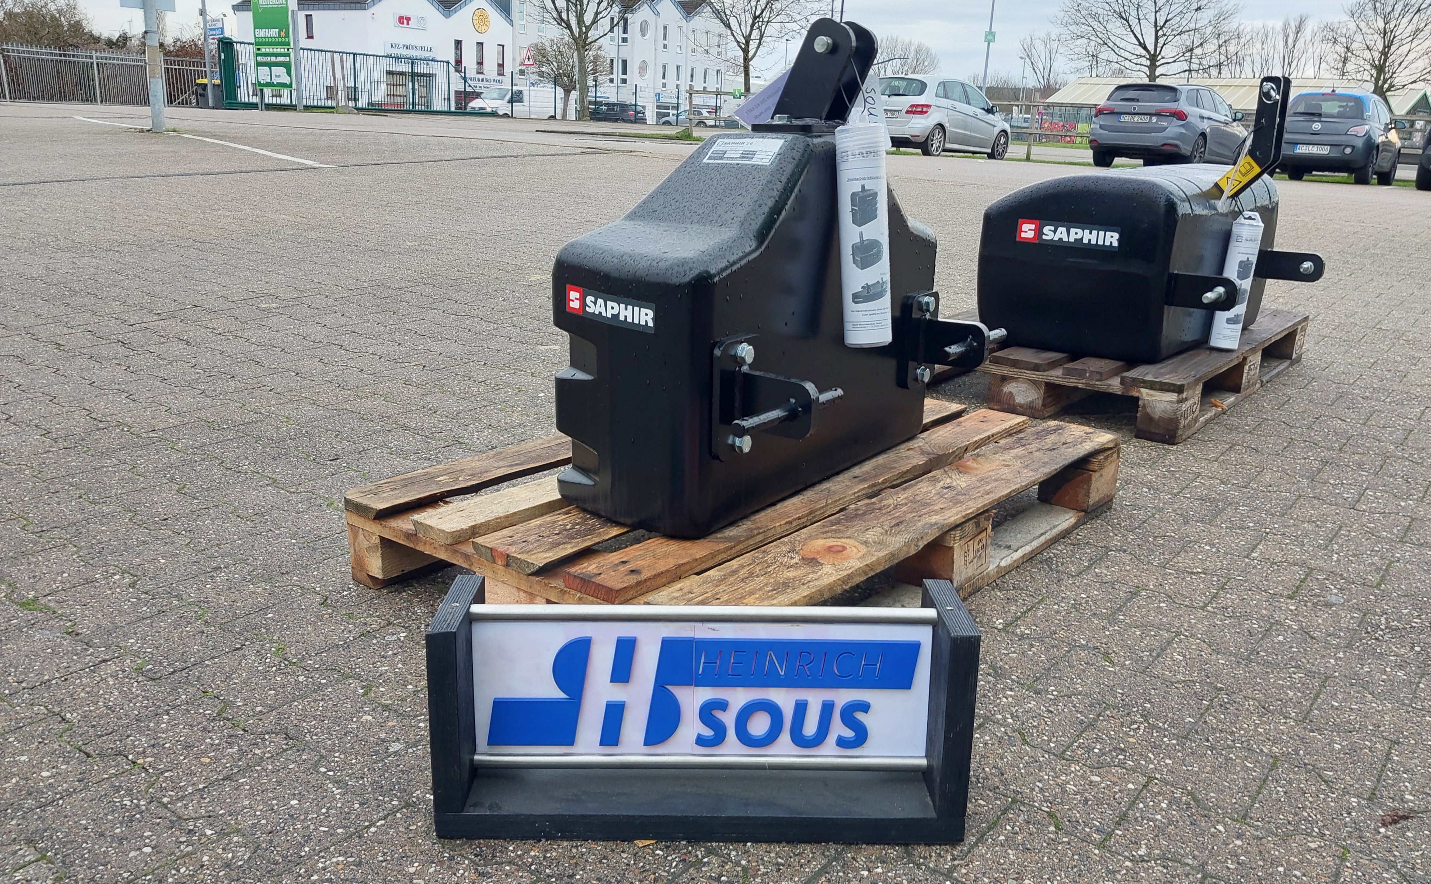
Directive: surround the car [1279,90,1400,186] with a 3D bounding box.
[{"bbox_3d":[11.071,-5.404,19.938,1.720,1.484,3.698,13,18,36],"label":"car"}]

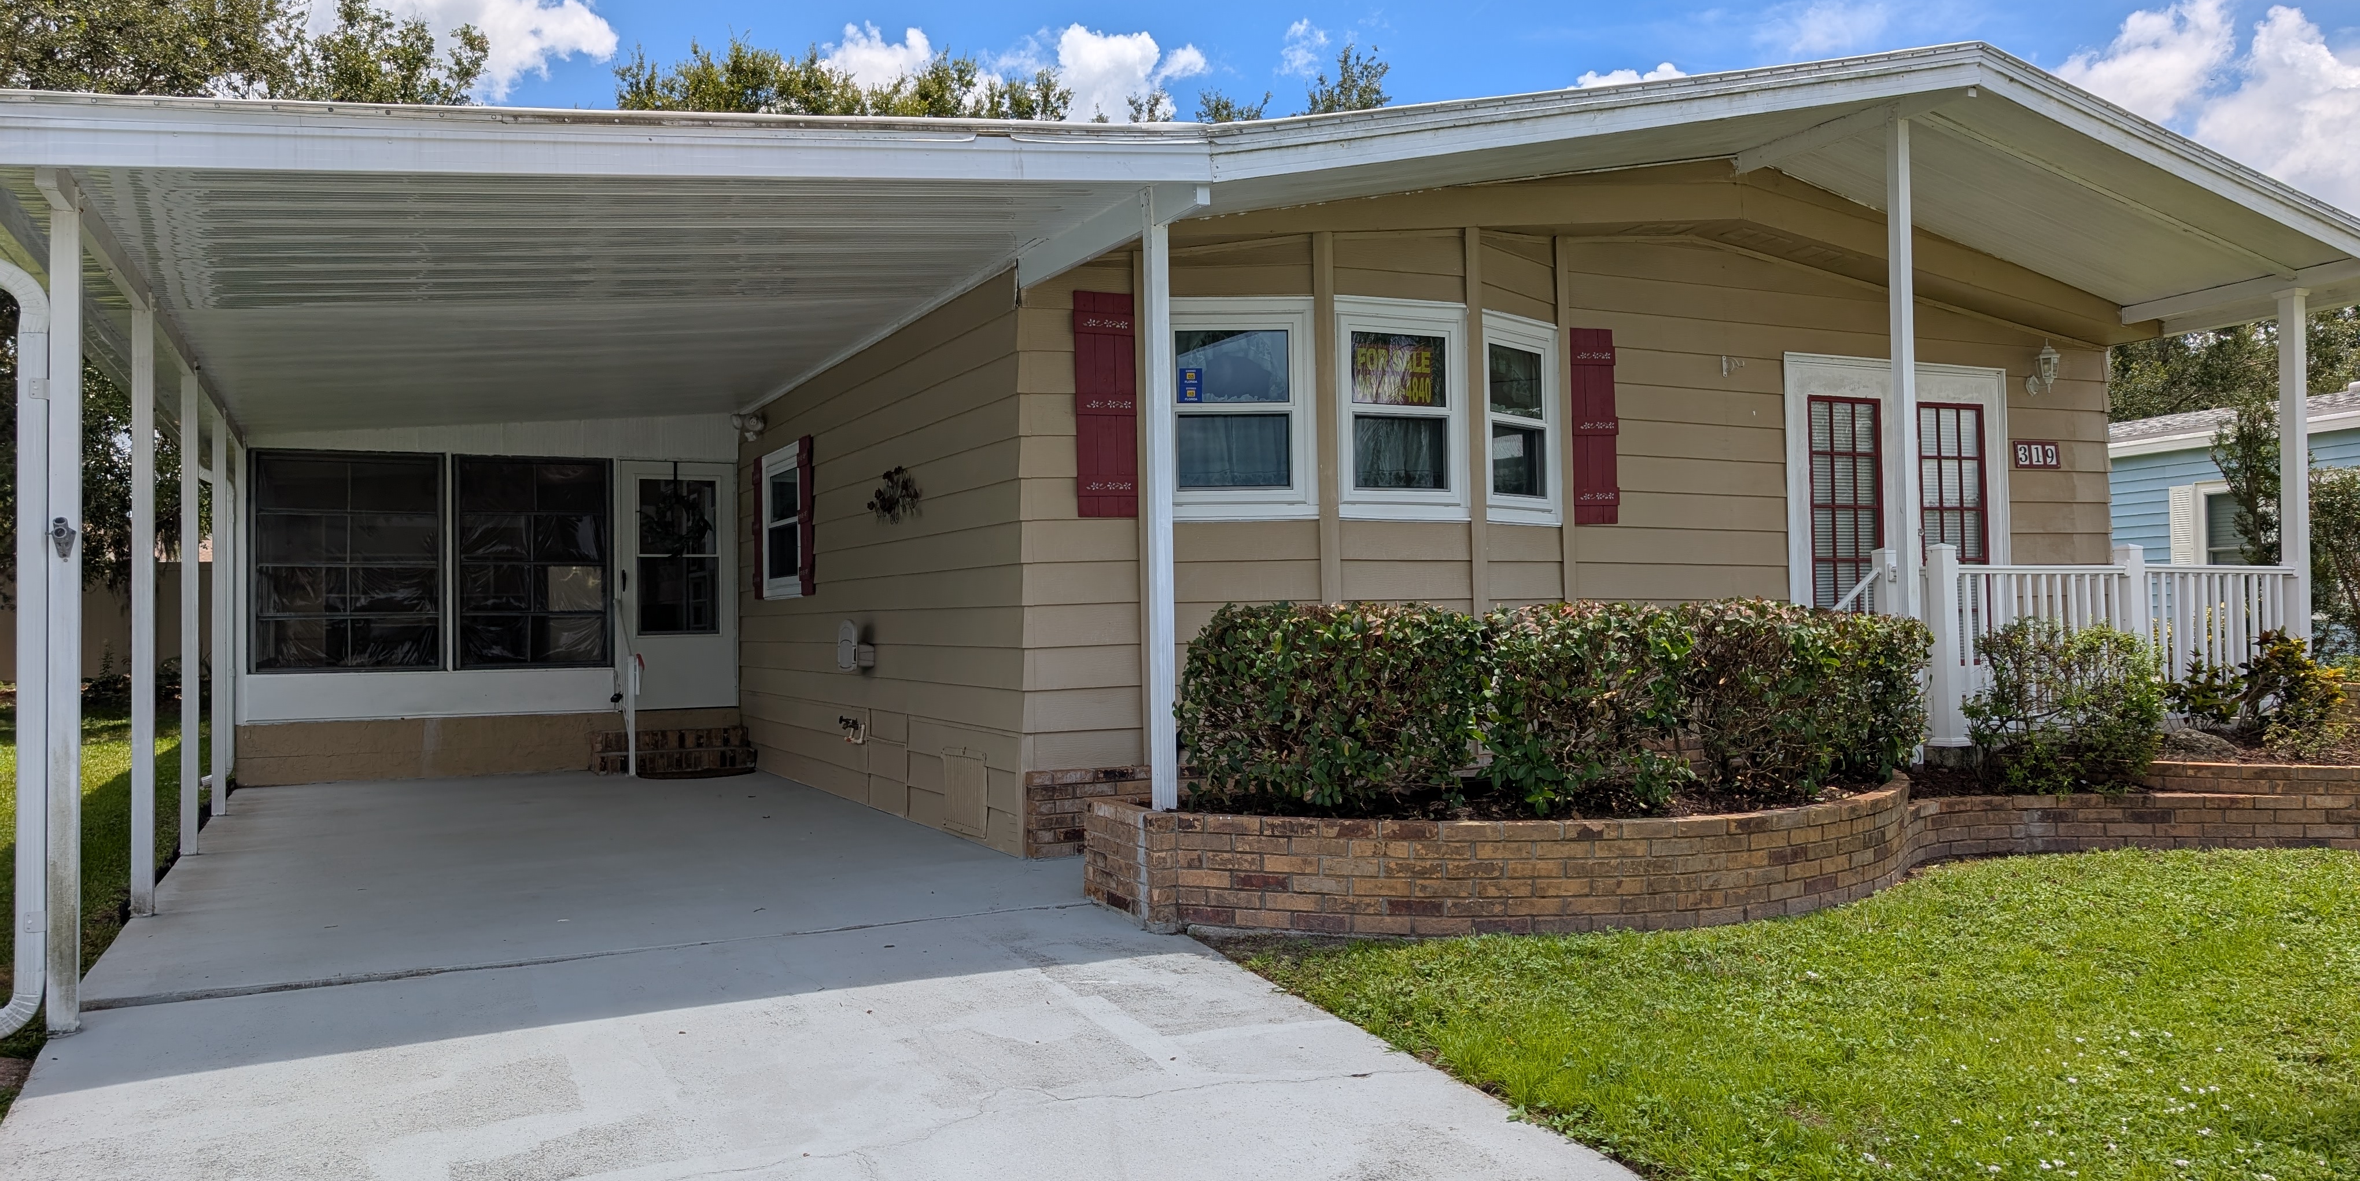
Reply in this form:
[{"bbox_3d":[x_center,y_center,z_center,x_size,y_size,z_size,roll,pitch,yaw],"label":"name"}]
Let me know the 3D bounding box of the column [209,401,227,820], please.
[{"bbox_3d":[-5.962,0.141,10.170,0.074,2.510,0.074,0,-2,-25],"label":"column"}]

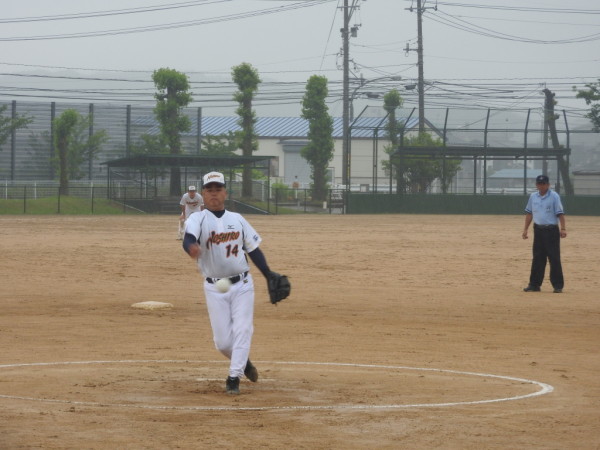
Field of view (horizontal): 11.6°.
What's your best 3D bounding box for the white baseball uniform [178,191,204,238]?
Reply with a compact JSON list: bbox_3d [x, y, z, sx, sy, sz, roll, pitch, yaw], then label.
[{"bbox_3d":[-2.474,-0.217,67.200,0.620,1.050,0.580,1,1,-2],"label":"white baseball uniform"}]

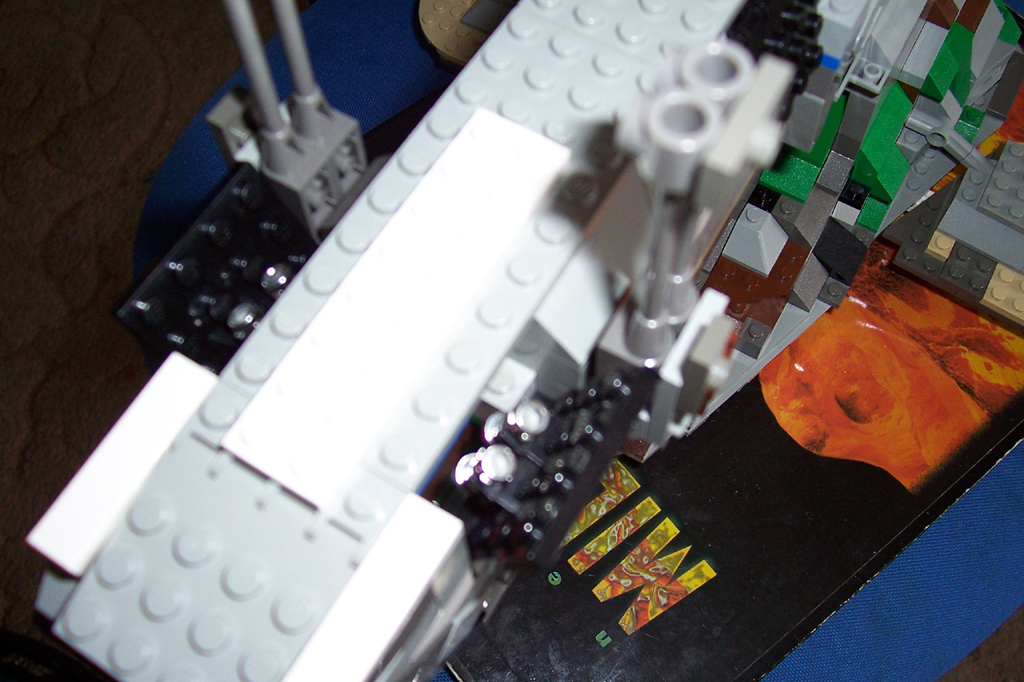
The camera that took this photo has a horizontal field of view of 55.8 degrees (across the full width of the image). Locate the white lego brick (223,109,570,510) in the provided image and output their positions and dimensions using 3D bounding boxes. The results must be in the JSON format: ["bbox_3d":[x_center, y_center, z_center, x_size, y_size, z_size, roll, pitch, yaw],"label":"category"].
[{"bbox_3d":[-0.015,-0.007,0.136,0.016,0.005,0.064,28,67,13],"label":"white lego brick"}]

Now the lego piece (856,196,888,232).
[{"bbox_3d":[0.126,-0.047,0.335,0.008,0.010,0.013,27,69,15],"label":"lego piece"}]

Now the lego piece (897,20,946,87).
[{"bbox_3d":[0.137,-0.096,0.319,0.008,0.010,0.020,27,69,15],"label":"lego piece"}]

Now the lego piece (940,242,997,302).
[{"bbox_3d":[0.159,-0.024,0.336,0.016,0.005,0.016,29,70,16],"label":"lego piece"}]

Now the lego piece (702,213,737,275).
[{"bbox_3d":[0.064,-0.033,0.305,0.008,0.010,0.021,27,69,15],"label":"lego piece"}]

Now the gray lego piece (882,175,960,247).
[{"bbox_3d":[0.151,-0.050,0.355,0.016,0.005,0.041,27,70,12],"label":"gray lego piece"}]

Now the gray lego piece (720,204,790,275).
[{"bbox_3d":[0.077,-0.032,0.304,0.016,0.011,0.016,27,69,15],"label":"gray lego piece"}]

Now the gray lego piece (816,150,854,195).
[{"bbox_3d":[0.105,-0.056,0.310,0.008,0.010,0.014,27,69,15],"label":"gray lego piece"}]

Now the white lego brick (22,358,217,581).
[{"bbox_3d":[-0.053,0.018,0.138,0.008,0.010,0.032,27,70,12],"label":"white lego brick"}]

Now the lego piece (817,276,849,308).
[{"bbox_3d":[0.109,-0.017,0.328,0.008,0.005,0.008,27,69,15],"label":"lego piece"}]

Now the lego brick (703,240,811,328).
[{"bbox_3d":[0.078,-0.021,0.308,0.024,0.007,0.034,27,70,12],"label":"lego brick"}]

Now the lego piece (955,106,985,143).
[{"bbox_3d":[0.171,-0.080,0.363,0.008,0.011,0.015,27,70,12],"label":"lego piece"}]

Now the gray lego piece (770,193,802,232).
[{"bbox_3d":[0.087,-0.040,0.308,0.009,0.011,0.009,27,70,12],"label":"gray lego piece"}]

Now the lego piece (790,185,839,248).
[{"bbox_3d":[0.096,-0.040,0.308,0.008,0.010,0.016,27,70,12],"label":"lego piece"}]

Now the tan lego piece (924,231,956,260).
[{"bbox_3d":[0.154,-0.034,0.345,0.008,0.005,0.008,27,70,12],"label":"tan lego piece"}]

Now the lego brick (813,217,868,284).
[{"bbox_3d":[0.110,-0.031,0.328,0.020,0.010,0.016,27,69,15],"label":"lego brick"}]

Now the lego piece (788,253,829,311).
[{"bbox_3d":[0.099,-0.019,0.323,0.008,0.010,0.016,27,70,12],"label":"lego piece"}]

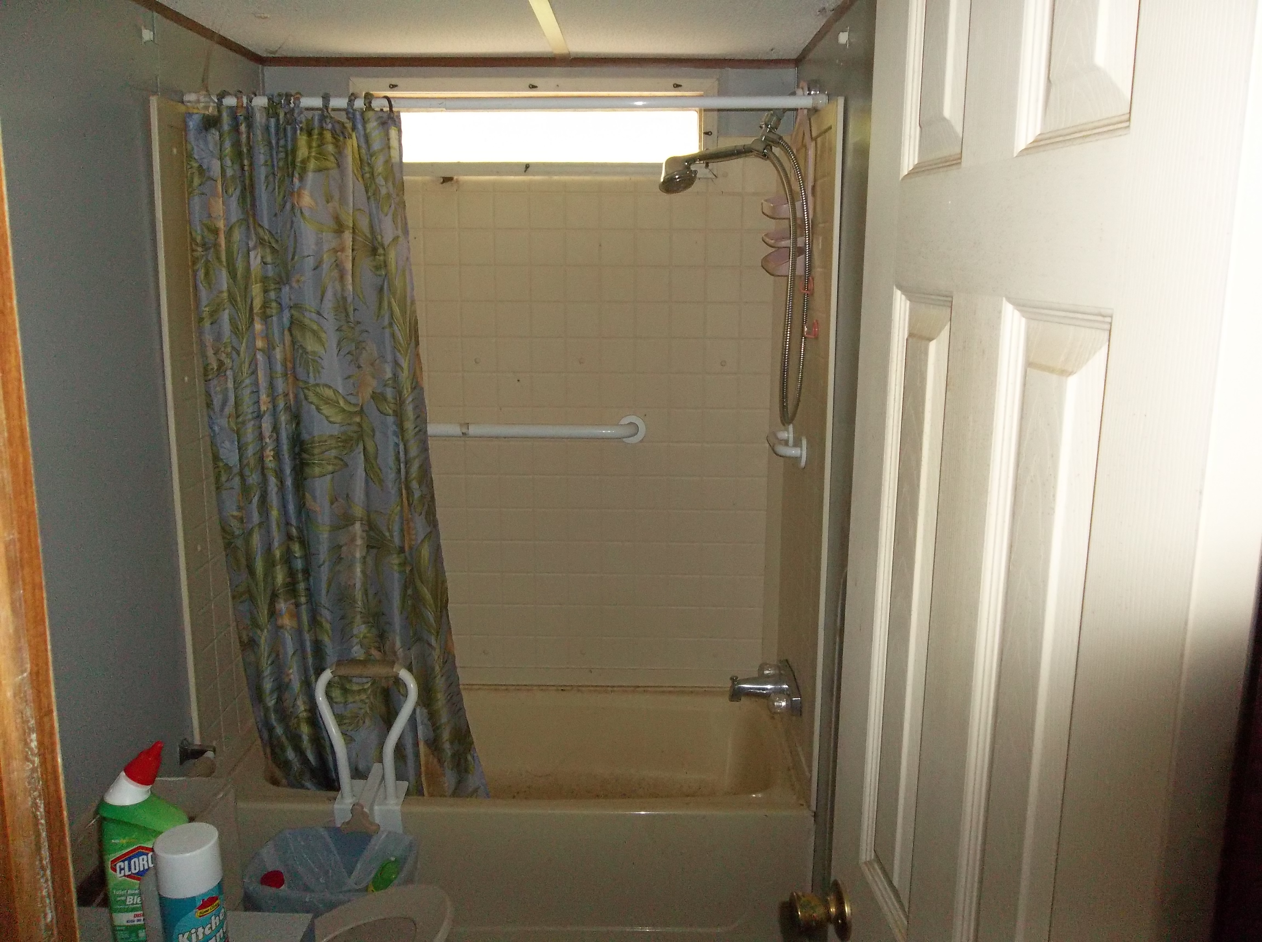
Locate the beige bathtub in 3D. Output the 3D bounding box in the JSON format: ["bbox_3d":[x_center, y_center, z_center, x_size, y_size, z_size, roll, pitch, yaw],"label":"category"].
[{"bbox_3d":[-0.279,0.882,2.577,1.394,0.385,0.673,0,11,1],"label":"beige bathtub"}]

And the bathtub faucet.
[{"bbox_3d":[0.333,0.560,2.513,0.165,0.078,0.275,0,11,1],"label":"bathtub faucet"}]

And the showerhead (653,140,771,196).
[{"bbox_3d":[0.189,-0.699,2.258,0.260,0.100,0.085,-10,11,3],"label":"showerhead"}]

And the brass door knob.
[{"bbox_3d":[0.230,0.540,1.210,0.068,0.065,0.065,-1,11,-4],"label":"brass door knob"}]

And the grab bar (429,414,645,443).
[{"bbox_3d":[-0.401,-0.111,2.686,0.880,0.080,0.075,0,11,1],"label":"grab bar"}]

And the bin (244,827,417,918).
[{"bbox_3d":[-0.631,0.990,2.121,0.310,0.350,0.215,0,11,1],"label":"bin"}]

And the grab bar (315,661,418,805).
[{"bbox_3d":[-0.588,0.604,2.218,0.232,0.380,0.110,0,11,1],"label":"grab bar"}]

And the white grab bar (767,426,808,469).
[{"bbox_3d":[0.386,-0.070,2.481,0.072,0.078,0.300,0,11,1],"label":"white grab bar"}]

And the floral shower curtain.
[{"bbox_3d":[-0.662,0.032,2.298,0.617,1.730,0.160,0,11,1],"label":"floral shower curtain"}]

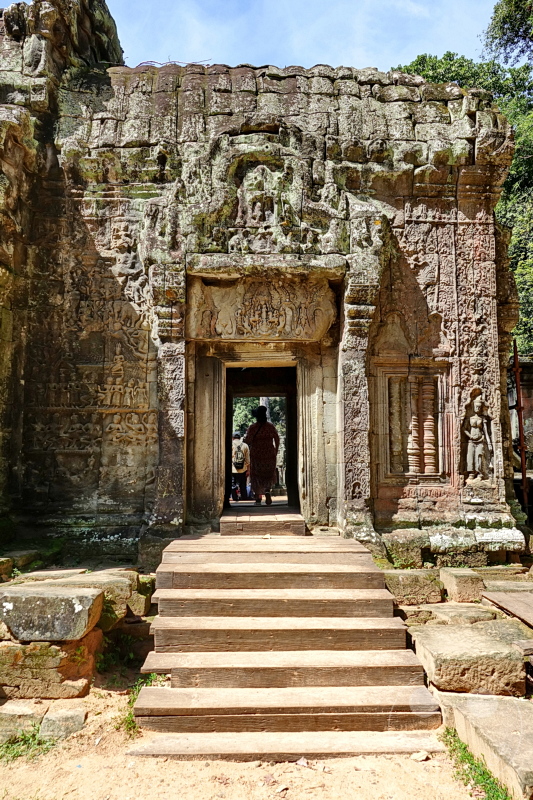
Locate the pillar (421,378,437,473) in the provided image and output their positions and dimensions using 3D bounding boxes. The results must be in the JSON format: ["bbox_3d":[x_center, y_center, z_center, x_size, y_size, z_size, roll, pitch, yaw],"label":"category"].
[{"bbox_3d":[2.081,0.328,6.849,0.200,1.200,0.200,0,-5,-1],"label":"pillar"}]

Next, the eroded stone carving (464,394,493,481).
[{"bbox_3d":[2.685,0.465,6.786,0.370,1.120,0.170,0,-5,-1],"label":"eroded stone carving"}]

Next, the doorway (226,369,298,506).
[{"bbox_3d":[-0.065,0.485,6.741,0.920,1.860,0.450,0,-7,-1],"label":"doorway"}]

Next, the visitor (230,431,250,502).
[{"bbox_3d":[-0.608,1.521,12.011,0.520,1.660,0.420,0,-5,-2],"label":"visitor"}]

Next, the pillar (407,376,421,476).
[{"bbox_3d":[1.825,0.291,6.634,0.160,1.200,0.160,0,-7,-1],"label":"pillar"}]

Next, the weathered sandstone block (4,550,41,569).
[{"bbox_3d":[-2.490,1.632,5.473,0.360,0.160,0.300,1,-5,-11],"label":"weathered sandstone block"}]

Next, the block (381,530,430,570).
[{"bbox_3d":[1.600,1.677,6.111,0.510,0.390,0.430,0,-7,-1],"label":"block"}]

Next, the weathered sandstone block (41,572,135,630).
[{"bbox_3d":[-1.460,1.630,4.368,0.760,0.340,0.420,0,-5,-1],"label":"weathered sandstone block"}]

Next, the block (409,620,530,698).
[{"bbox_3d":[1.430,1.853,3.845,0.640,0.260,0.680,0,-5,-2],"label":"block"}]

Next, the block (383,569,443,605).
[{"bbox_3d":[1.245,1.612,4.678,0.520,0.260,0.340,0,-7,-1],"label":"block"}]

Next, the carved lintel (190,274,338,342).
[{"bbox_3d":[-0.060,-1.114,6.686,1.850,0.860,0.380,0,-7,-1],"label":"carved lintel"}]

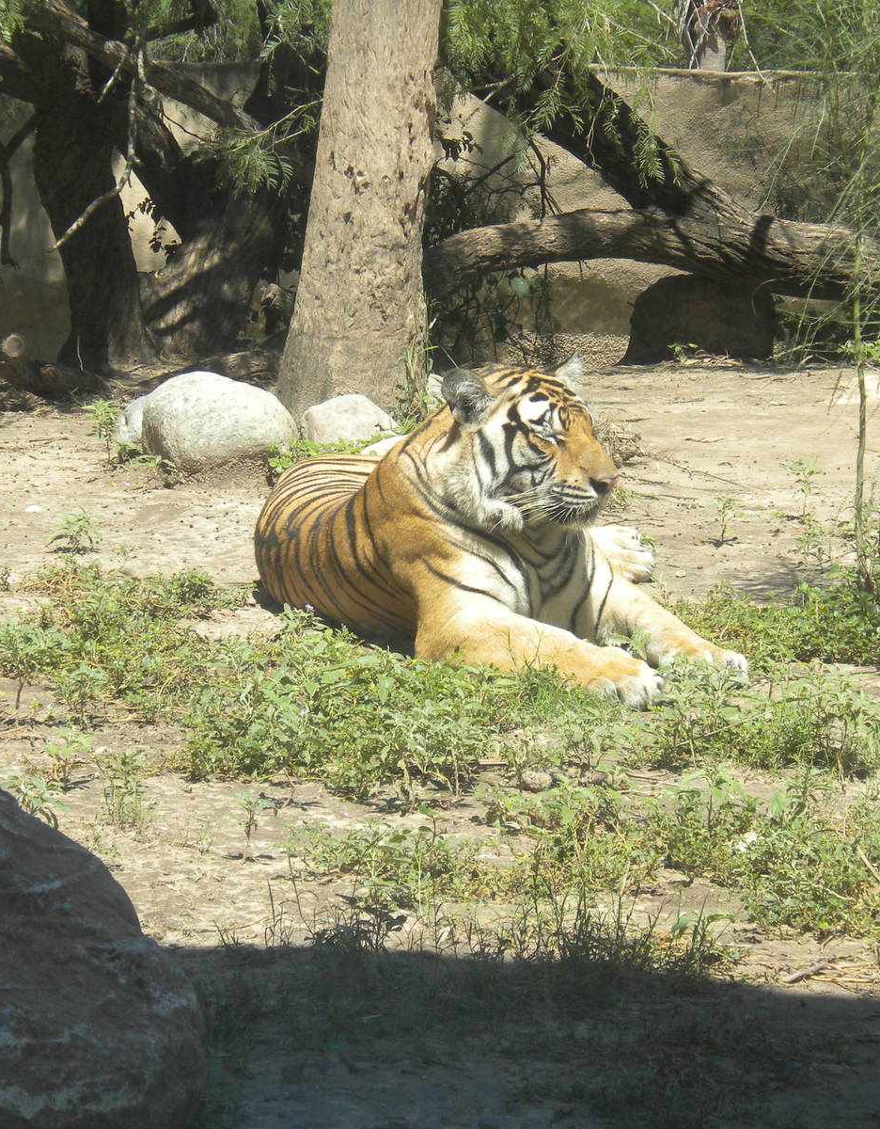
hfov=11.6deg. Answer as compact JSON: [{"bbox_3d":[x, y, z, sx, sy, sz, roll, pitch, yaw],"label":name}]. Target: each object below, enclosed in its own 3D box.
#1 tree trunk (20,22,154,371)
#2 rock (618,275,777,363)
[{"bbox_3d":[-1.192,-1.249,14.694,0.420,1.170,0.330,0,9,0],"label":"tree trunk"},{"bbox_3d":[0.870,-0.847,14.677,0.537,0.279,0.398,0,11,0],"label":"rock"}]

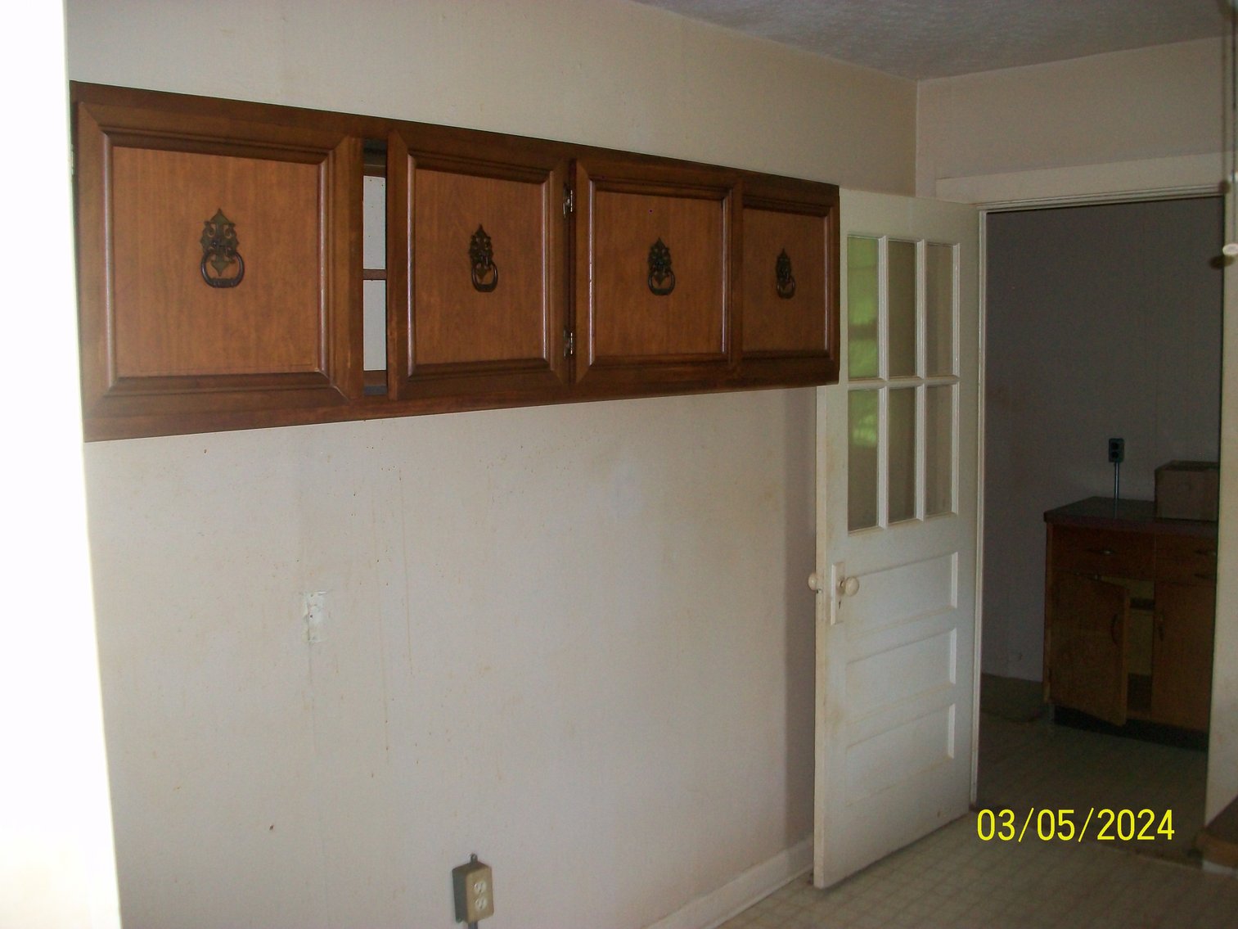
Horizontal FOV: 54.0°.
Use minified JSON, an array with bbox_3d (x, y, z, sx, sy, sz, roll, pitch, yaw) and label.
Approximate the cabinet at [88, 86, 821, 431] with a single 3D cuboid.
[{"bbox_3d":[-0.212,-0.379,2.507,0.310,0.506,1.965,5,9,43],"label":"cabinet"}]

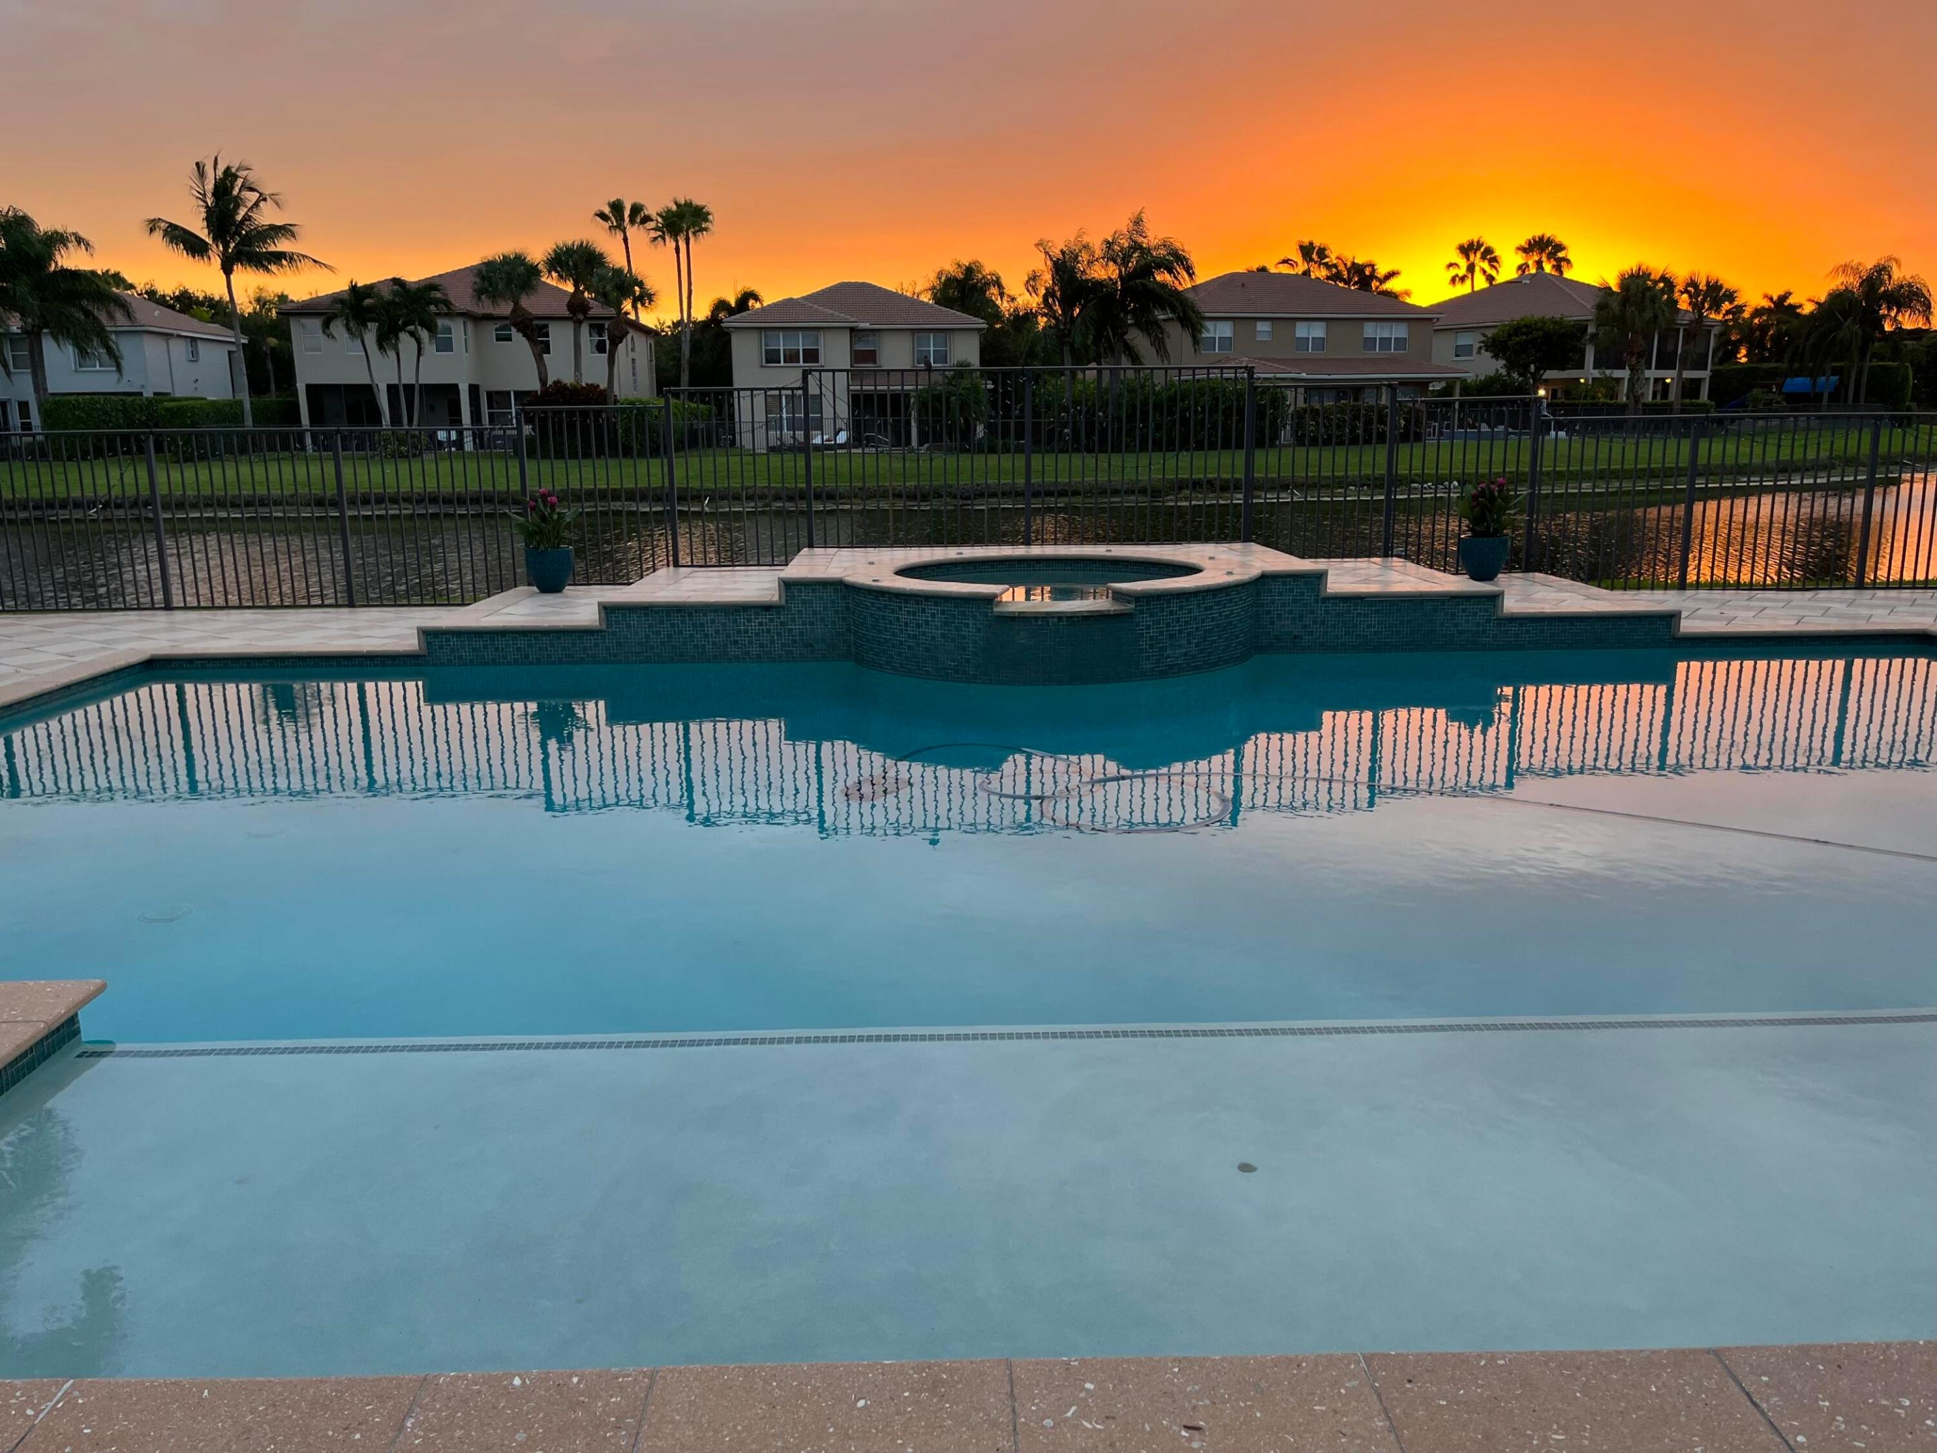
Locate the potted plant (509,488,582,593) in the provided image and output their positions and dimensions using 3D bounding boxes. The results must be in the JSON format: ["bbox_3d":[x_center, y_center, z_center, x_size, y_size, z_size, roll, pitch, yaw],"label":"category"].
[{"bbox_3d":[-3.545,-1.564,12.214,0.585,0.865,0.526,-4,12,-16],"label":"potted plant"}]

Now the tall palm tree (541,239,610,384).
[{"bbox_3d":[-15.185,-14.725,56.756,2.609,8.107,2.609,-4,12,-14],"label":"tall palm tree"}]

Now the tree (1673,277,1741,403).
[{"bbox_3d":[36.516,-18.668,72.436,3.030,7.427,3.030,5,13,26],"label":"tree"}]

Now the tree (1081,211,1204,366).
[{"bbox_3d":[7.059,-15.977,59.039,4.840,9.376,4.840,1,12,7],"label":"tree"}]

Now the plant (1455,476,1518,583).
[{"bbox_3d":[4.392,-1.681,12.342,0.508,0.875,0.508,4,13,19],"label":"plant"}]

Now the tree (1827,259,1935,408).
[{"bbox_3d":[49.472,-21.073,79.430,4.995,8.835,4.745,7,14,31],"label":"tree"}]

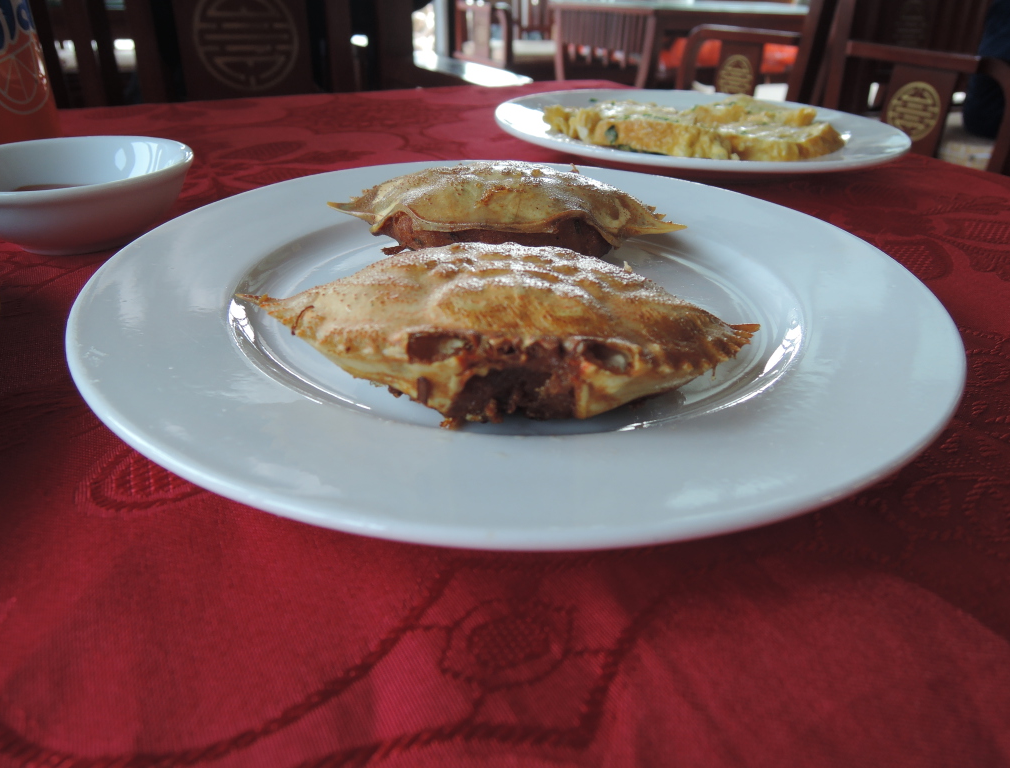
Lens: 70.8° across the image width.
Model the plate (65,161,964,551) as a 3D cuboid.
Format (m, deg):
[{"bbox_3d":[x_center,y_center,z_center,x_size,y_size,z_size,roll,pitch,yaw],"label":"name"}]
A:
[{"bbox_3d":[0.003,-0.029,0.238,0.260,0.024,0.260,1,31,-1],"label":"plate"}]

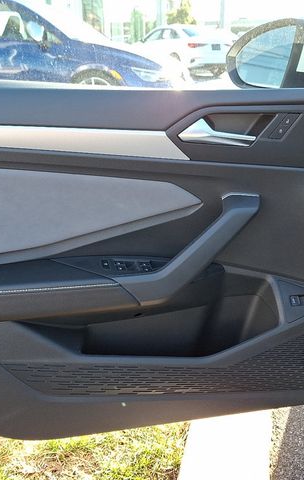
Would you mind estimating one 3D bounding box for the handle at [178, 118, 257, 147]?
[{"bbox_3d":[0.103,-0.171,0.735,0.119,0.040,0.035,-2,24,-4],"label":"handle"}]

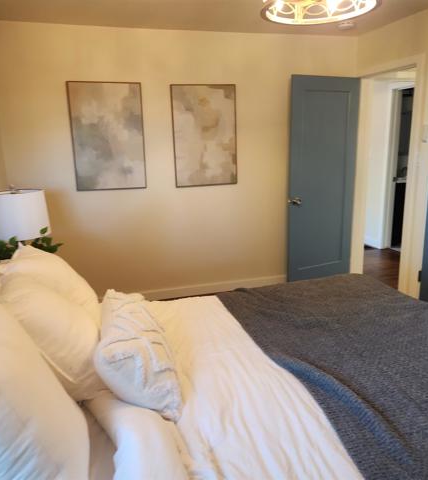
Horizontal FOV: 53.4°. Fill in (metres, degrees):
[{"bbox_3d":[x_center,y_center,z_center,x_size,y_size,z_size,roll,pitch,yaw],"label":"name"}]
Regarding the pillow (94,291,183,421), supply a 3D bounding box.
[{"bbox_3d":[-0.293,0.395,1.533,0.180,0.360,0.510,-40,21,2],"label":"pillow"}]

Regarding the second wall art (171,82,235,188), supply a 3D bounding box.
[{"bbox_3d":[-0.077,-0.956,3.931,0.602,0.911,0.030,-5,14,-15],"label":"second wall art"}]

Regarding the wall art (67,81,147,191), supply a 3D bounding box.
[{"bbox_3d":[-0.913,-0.891,3.698,0.610,0.907,0.030,-5,14,-15],"label":"wall art"}]

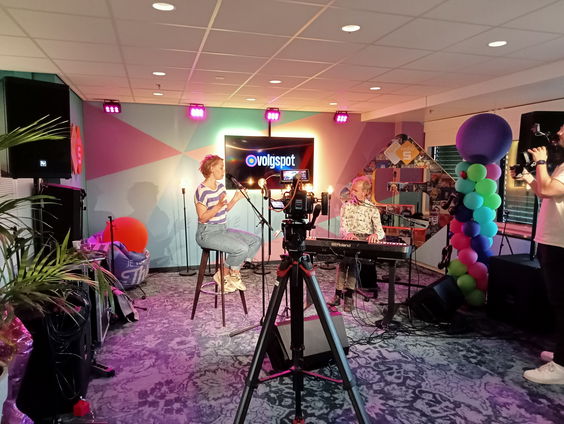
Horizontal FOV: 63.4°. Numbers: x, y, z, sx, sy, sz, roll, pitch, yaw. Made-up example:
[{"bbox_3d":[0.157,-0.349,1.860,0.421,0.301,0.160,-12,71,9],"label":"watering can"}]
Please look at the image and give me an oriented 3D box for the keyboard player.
[{"bbox_3d":[0.769,0.299,4.671,0.520,1.310,0.740,2,5,21],"label":"keyboard player"}]

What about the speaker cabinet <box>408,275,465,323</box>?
[{"bbox_3d":[1.516,0.819,4.348,0.400,0.330,0.550,3,5,35],"label":"speaker cabinet"}]

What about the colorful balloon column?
[{"bbox_3d":[2.123,-0.011,4.927,0.620,2.060,0.610,3,5,23],"label":"colorful balloon column"}]

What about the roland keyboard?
[{"bbox_3d":[0.651,0.356,4.721,1.290,0.130,0.280,3,5,23],"label":"roland keyboard"}]

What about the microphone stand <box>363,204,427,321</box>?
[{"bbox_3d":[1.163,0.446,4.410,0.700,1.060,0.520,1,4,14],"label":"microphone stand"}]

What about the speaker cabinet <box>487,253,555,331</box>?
[{"bbox_3d":[2.490,0.772,4.426,0.640,0.590,0.580,-1,5,-21],"label":"speaker cabinet"}]

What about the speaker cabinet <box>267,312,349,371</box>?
[{"bbox_3d":[0.209,0.970,3.584,0.600,0.305,0.370,-2,6,-29],"label":"speaker cabinet"}]

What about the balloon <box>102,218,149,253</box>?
[{"bbox_3d":[-1.967,0.347,5.750,0.562,0.573,0.562,-1,5,-18],"label":"balloon"}]

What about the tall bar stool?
[{"bbox_3d":[-0.613,0.697,4.499,0.440,0.680,0.440,3,6,29],"label":"tall bar stool"}]

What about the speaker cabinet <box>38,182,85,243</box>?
[{"bbox_3d":[-2.062,0.066,4.300,0.350,0.590,0.350,-1,4,-12],"label":"speaker cabinet"}]

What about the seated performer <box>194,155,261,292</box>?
[{"bbox_3d":[-0.528,0.115,4.423,0.660,1.340,0.470,2,5,18],"label":"seated performer"}]

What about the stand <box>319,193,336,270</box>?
[{"bbox_3d":[0.713,0.269,6.863,0.260,1.153,0.260,1,5,6],"label":"stand"}]

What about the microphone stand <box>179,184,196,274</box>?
[{"bbox_3d":[-1.258,0.256,6.075,0.250,1.162,0.250,-1,5,-18],"label":"microphone stand"}]

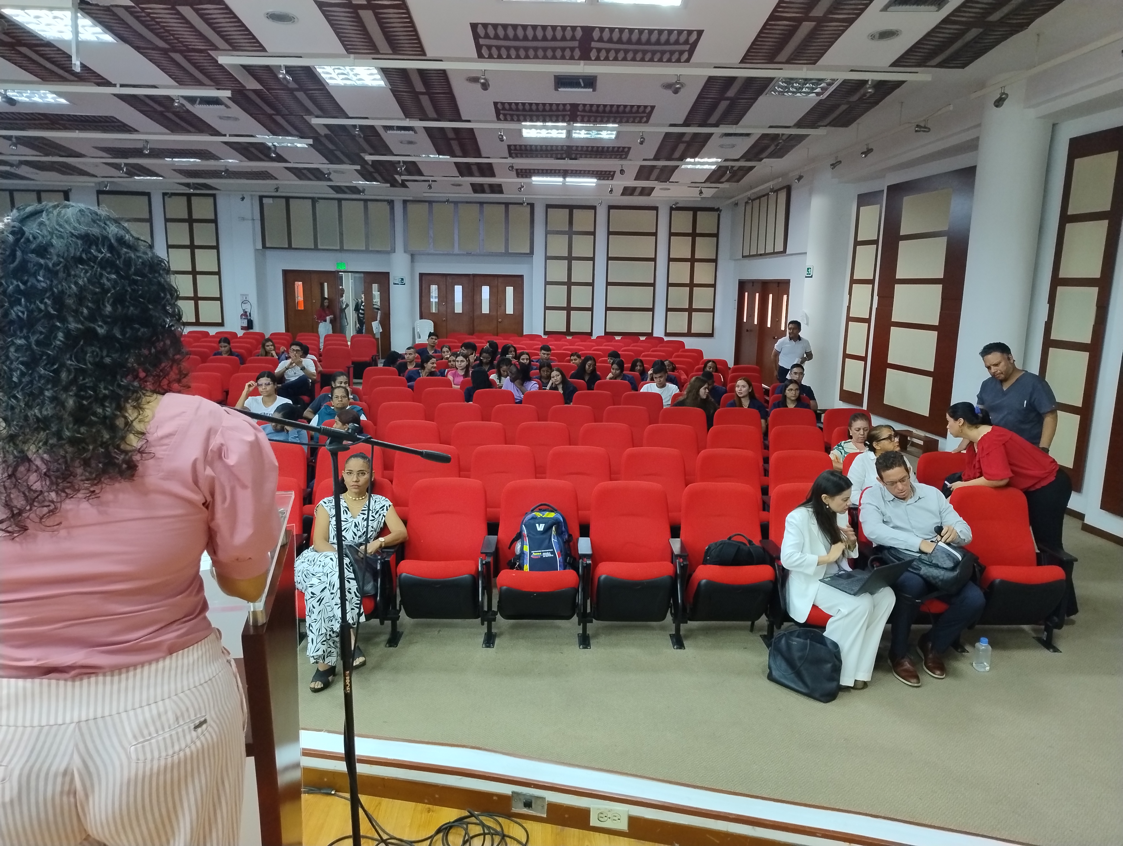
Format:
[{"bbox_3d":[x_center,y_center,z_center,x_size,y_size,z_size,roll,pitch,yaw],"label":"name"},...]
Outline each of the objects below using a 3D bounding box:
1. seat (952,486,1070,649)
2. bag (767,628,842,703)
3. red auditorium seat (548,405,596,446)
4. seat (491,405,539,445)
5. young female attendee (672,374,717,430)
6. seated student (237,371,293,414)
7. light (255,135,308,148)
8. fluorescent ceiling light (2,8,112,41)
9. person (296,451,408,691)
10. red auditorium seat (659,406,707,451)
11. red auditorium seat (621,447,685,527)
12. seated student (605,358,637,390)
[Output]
[{"bbox_3d":[2.705,0.898,4.800,0.560,0.920,0.600,1,10,-1],"label":"seat"},{"bbox_3d":[1.319,1.277,4.215,0.370,0.320,0.160,10,14,42],"label":"bag"},{"bbox_3d":[0.096,0.296,7.468,0.580,0.865,0.610,1,11,-1],"label":"red auditorium seat"},{"bbox_3d":[-0.455,0.294,7.748,0.575,0.900,0.640,1,10,-1],"label":"seat"},{"bbox_3d":[1.468,0.102,8.341,0.500,1.180,0.720,-4,11,-25],"label":"young female attendee"},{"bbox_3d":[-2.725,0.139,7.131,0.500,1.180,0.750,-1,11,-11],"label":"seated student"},{"bbox_3d":[-4.238,-4.308,11.860,0.600,0.080,1.020,1,10,-1],"label":"light"},{"bbox_3d":[-4.016,-3.185,6.269,0.610,0.070,0.610,1,4,-1],"label":"fluorescent ceiling light"},{"bbox_3d":[-1.178,0.779,4.441,0.550,1.120,0.860,1,10,2],"label":"person"},{"bbox_3d":[1.191,0.359,7.555,0.560,0.950,0.600,1,10,0],"label":"red auditorium seat"},{"bbox_3d":[0.672,0.655,5.556,0.570,0.884,0.620,1,10,-2],"label":"red auditorium seat"},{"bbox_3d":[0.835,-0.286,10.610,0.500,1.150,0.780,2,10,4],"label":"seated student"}]

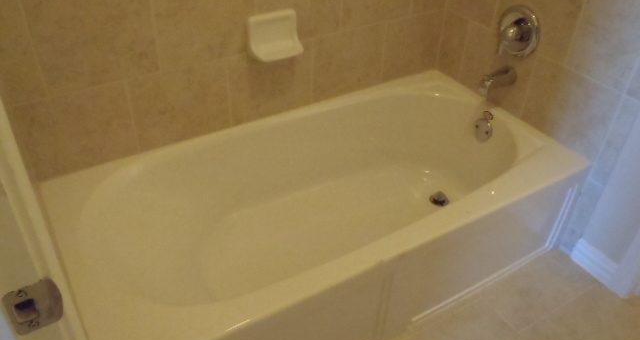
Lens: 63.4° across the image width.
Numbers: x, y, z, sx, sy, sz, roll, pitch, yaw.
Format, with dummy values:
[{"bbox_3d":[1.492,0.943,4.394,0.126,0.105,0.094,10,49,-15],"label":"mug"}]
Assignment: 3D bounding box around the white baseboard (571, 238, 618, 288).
[{"bbox_3d":[0.931,0.313,1.752,0.015,0.089,0.154,-19,42,-25],"label":"white baseboard"}]

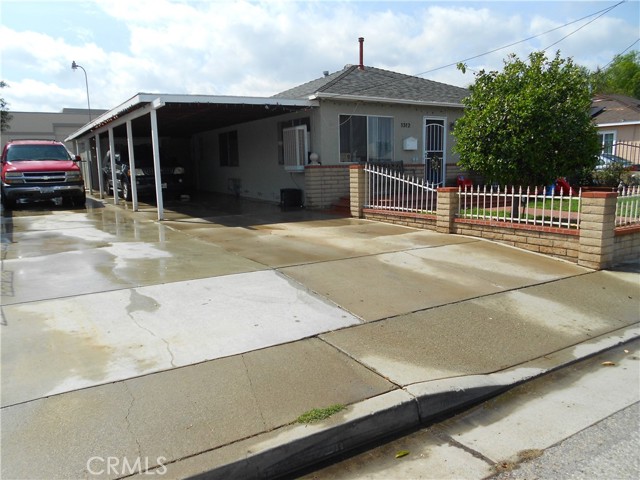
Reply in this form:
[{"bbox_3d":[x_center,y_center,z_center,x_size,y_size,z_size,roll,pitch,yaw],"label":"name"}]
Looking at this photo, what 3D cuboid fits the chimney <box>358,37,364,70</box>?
[{"bbox_3d":[1.333,-5.971,15.456,0.180,1.010,0.180,-6,11,-31],"label":"chimney"}]

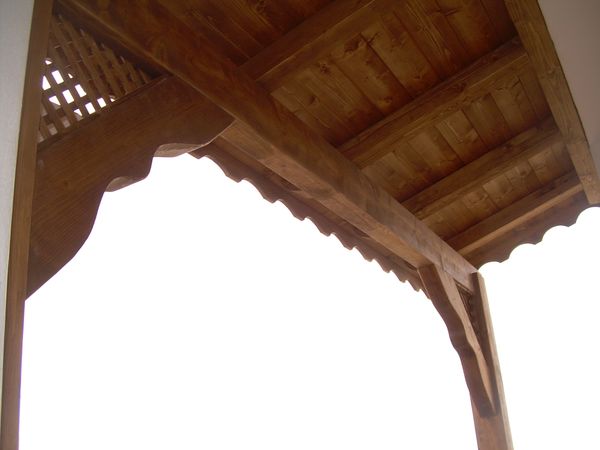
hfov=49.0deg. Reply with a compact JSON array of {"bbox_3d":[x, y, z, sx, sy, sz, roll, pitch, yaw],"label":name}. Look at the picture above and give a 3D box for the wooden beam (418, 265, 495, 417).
[{"bbox_3d":[0.882,0.601,3.624,0.083,0.204,1.021,-15,-68,26],"label":"wooden beam"}]

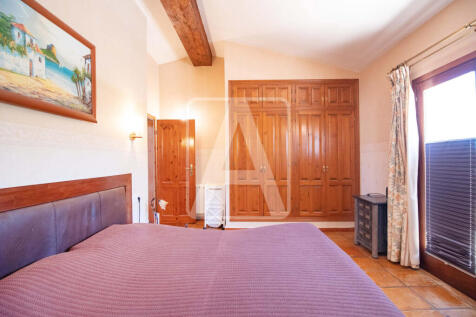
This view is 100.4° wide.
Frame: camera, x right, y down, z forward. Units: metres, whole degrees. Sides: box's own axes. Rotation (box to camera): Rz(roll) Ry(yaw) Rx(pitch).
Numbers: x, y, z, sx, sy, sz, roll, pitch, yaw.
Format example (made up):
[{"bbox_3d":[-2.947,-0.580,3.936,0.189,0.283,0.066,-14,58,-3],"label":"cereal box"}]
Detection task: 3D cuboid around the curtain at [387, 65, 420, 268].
[{"bbox_3d":[2.050,0.090,2.490,0.200,2.410,0.360,0,1,2],"label":"curtain"}]

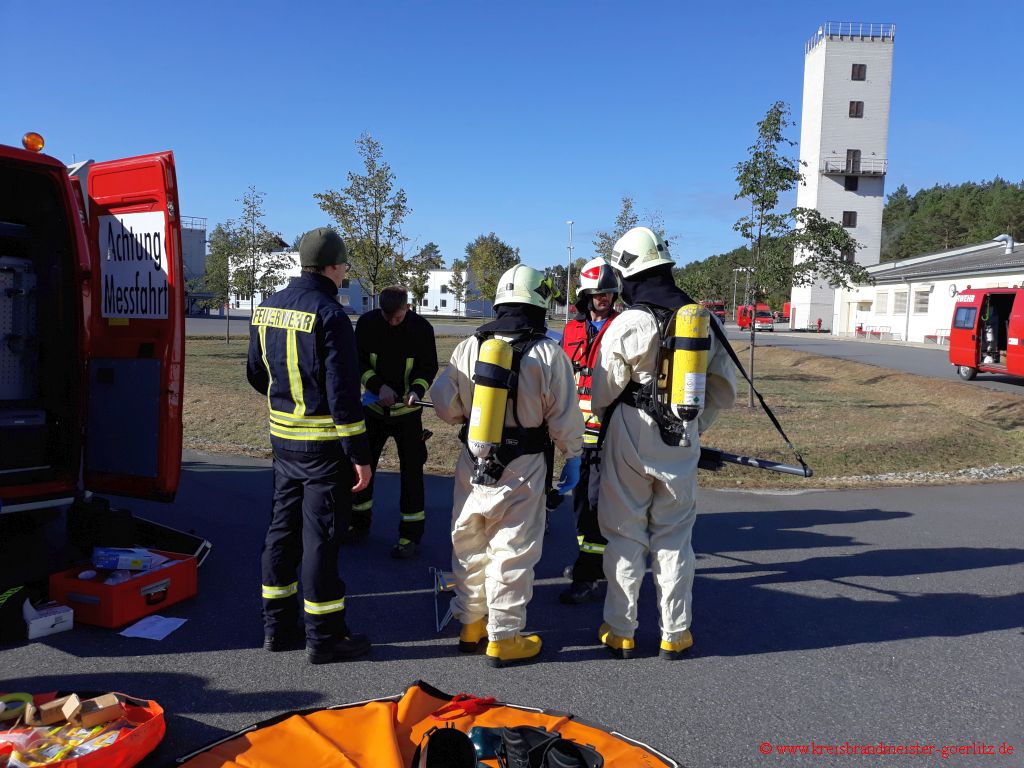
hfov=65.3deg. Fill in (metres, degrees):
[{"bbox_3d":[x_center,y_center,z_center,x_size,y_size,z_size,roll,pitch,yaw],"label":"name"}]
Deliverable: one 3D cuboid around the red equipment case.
[{"bbox_3d":[-2.020,1.053,4.190,0.420,0.212,0.540,3,6,22],"label":"red equipment case"}]

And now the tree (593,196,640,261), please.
[{"bbox_3d":[3.668,-3.248,24.757,2.100,5.037,2.100,1,6,0],"label":"tree"}]

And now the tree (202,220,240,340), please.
[{"bbox_3d":[-11.123,-3.876,30.580,1.700,4.549,1.700,1,6,0],"label":"tree"}]

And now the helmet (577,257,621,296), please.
[{"bbox_3d":[0.474,-0.585,4.350,0.240,0.225,0.290,-1,6,-27],"label":"helmet"}]

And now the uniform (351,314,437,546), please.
[{"bbox_3d":[-0.737,0.288,5.050,0.560,1.500,0.460,2,6,-2],"label":"uniform"}]

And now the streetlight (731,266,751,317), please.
[{"bbox_3d":[35.448,-14.085,125.000,1.500,8.300,0.600,2,5,0],"label":"streetlight"}]

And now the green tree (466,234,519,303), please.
[{"bbox_3d":[-1.899,-9.914,74.000,5.200,8.100,5.000,2,5,0],"label":"green tree"}]

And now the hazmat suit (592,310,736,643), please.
[{"bbox_3d":[0.679,0.435,3.629,0.600,1.524,0.470,-2,6,-28],"label":"hazmat suit"}]

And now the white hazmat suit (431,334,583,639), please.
[{"bbox_3d":[-0.025,0.477,3.603,0.600,1.382,0.450,3,6,20],"label":"white hazmat suit"}]

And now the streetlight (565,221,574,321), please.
[{"bbox_3d":[4.871,-9.574,69.564,0.700,9.025,0.400,-3,7,-37],"label":"streetlight"}]

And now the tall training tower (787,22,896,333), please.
[{"bbox_3d":[29.248,-17.776,70.851,6.000,26.022,5.400,1,6,0],"label":"tall training tower"}]

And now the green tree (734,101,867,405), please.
[{"bbox_3d":[5.165,-2.371,14.400,2.200,5.300,2.000,2,5,0],"label":"green tree"}]

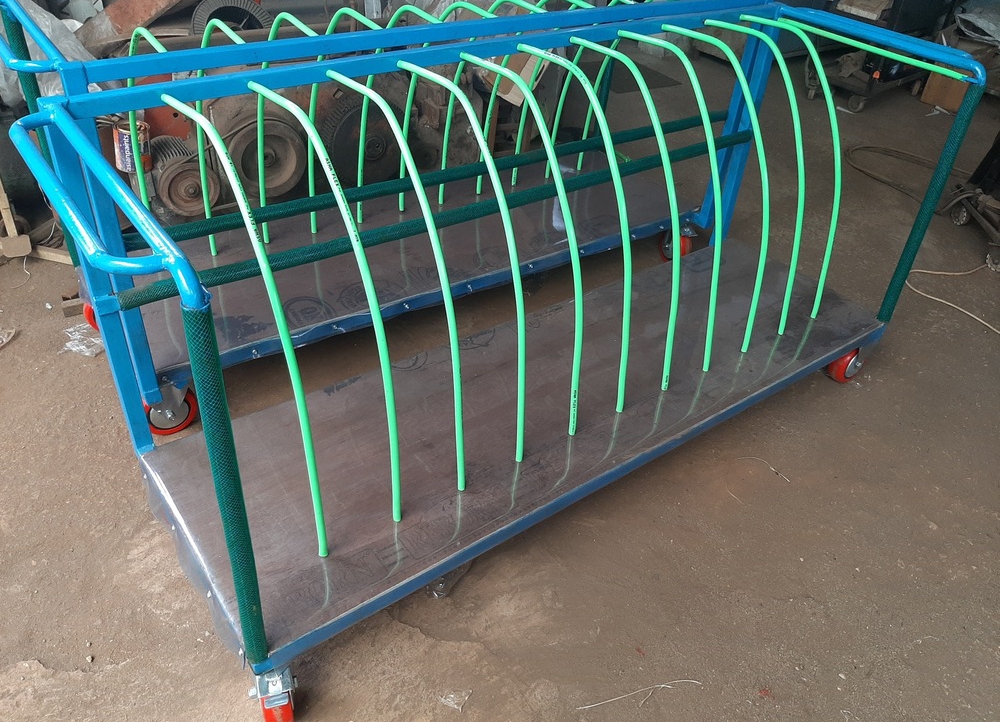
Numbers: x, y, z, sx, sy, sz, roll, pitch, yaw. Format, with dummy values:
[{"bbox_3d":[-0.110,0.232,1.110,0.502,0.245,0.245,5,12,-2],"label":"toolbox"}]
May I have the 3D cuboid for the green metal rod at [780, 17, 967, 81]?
[{"bbox_3d":[0.947,-0.815,1.949,0.017,0.017,0.542,-21,45,-31],"label":"green metal rod"}]

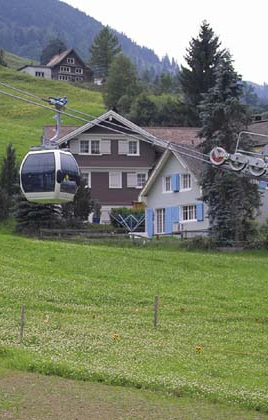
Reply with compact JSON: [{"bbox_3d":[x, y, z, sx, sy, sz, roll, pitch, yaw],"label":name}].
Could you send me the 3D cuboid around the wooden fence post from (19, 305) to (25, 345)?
[{"bbox_3d":[-3.579,3.672,30.300,0.100,1.270,0.100,3,-4,0],"label":"wooden fence post"}]

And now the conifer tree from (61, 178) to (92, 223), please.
[{"bbox_3d":[-4.503,-0.783,74.000,2.350,3.680,2.350,0,-2,0],"label":"conifer tree"}]

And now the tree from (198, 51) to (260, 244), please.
[{"bbox_3d":[6.837,-4.498,68.000,4.390,14.110,4.390,0,-2,0],"label":"tree"}]

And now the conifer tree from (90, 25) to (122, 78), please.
[{"bbox_3d":[-7.390,-40.708,245.000,8.200,13.800,8.200,0,-4,0],"label":"conifer tree"}]

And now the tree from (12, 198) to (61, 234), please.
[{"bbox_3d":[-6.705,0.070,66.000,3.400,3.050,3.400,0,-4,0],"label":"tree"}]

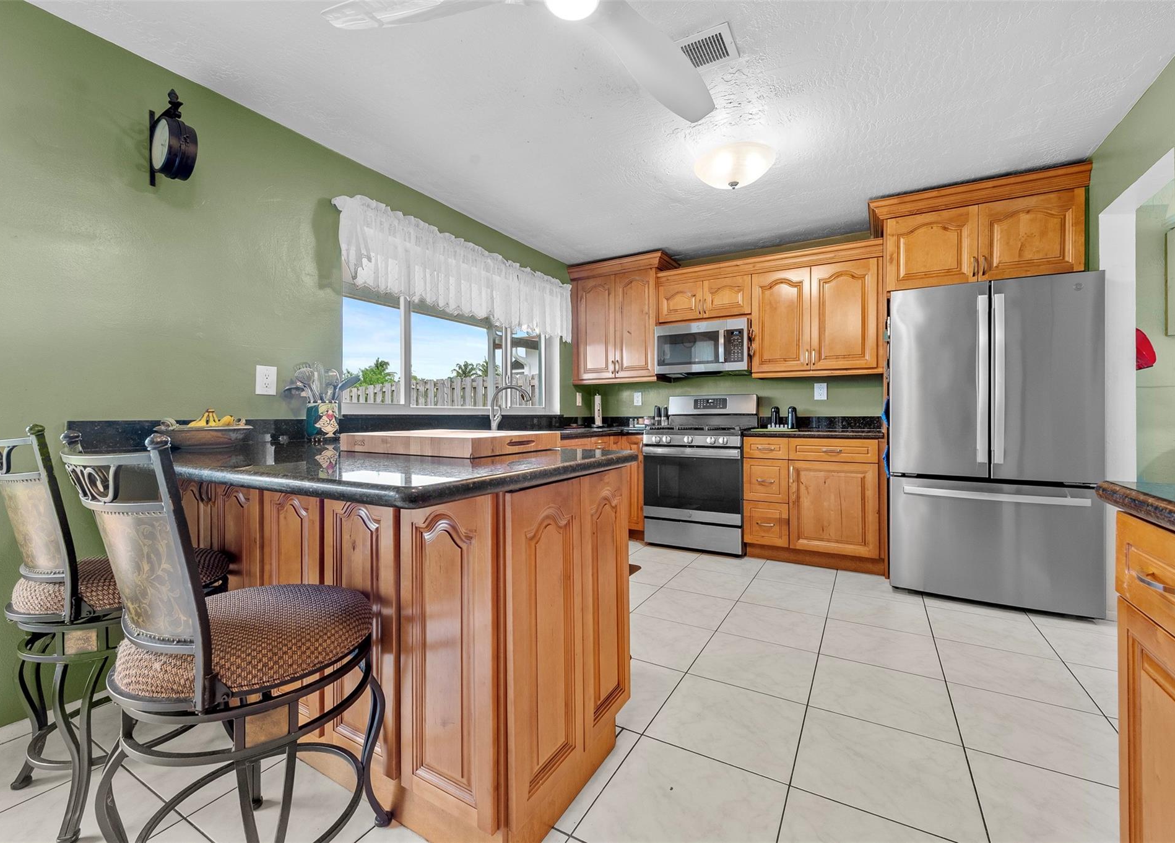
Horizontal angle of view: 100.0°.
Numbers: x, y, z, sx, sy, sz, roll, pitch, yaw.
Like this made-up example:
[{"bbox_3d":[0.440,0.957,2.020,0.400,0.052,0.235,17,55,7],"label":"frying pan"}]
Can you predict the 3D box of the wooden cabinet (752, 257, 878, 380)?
[{"bbox_3d":[1.748,-0.744,3.778,0.867,0.819,0.325,0,1,30],"label":"wooden cabinet"}]

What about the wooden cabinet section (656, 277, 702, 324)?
[{"bbox_3d":[0.855,-0.992,4.235,0.381,0.299,0.320,0,0,30],"label":"wooden cabinet section"}]

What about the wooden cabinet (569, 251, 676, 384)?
[{"bbox_3d":[0.326,-0.887,4.569,0.913,1.088,0.375,0,1,30],"label":"wooden cabinet"}]

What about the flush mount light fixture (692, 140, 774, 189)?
[{"bbox_3d":[0.790,-1.335,2.654,0.420,0.170,0.420,0,1,30],"label":"flush mount light fixture"}]

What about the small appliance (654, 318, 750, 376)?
[{"bbox_3d":[1.008,-0.600,4.160,0.750,0.408,0.395,0,1,30],"label":"small appliance"}]

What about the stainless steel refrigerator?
[{"bbox_3d":[2.366,0.122,3.007,0.908,1.777,0.880,0,1,30],"label":"stainless steel refrigerator"}]

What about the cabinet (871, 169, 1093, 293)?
[{"bbox_3d":[2.429,-1.130,3.195,1.020,0.594,0.640,0,1,30],"label":"cabinet"}]

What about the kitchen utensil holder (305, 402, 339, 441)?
[{"bbox_3d":[-1.266,-0.001,2.355,0.145,0.186,0.145,0,1,35],"label":"kitchen utensil holder"}]

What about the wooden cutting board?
[{"bbox_3d":[-0.495,0.072,1.782,0.610,0.058,0.457,0,1,28],"label":"wooden cutting board"}]

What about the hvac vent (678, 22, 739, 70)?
[{"bbox_3d":[0.433,-1.396,1.876,0.200,0.028,0.248,0,1,30],"label":"hvac vent"}]

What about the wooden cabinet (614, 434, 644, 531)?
[{"bbox_3d":[0.499,0.510,4.302,0.264,0.812,0.620,0,1,30],"label":"wooden cabinet"}]

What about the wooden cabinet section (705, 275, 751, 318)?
[{"bbox_3d":[1.183,-0.990,4.045,0.377,0.299,0.320,0,0,30],"label":"wooden cabinet section"}]

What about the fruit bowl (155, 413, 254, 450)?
[{"bbox_3d":[-1.451,0.034,1.865,0.300,0.130,0.300,0,1,30],"label":"fruit bowl"}]

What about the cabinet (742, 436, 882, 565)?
[{"bbox_3d":[1.665,0.531,3.635,0.874,0.838,0.630,0,1,30],"label":"cabinet"}]

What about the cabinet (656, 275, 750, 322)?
[{"bbox_3d":[1.023,-0.984,4.194,0.800,0.356,0.325,0,1,30],"label":"cabinet"}]

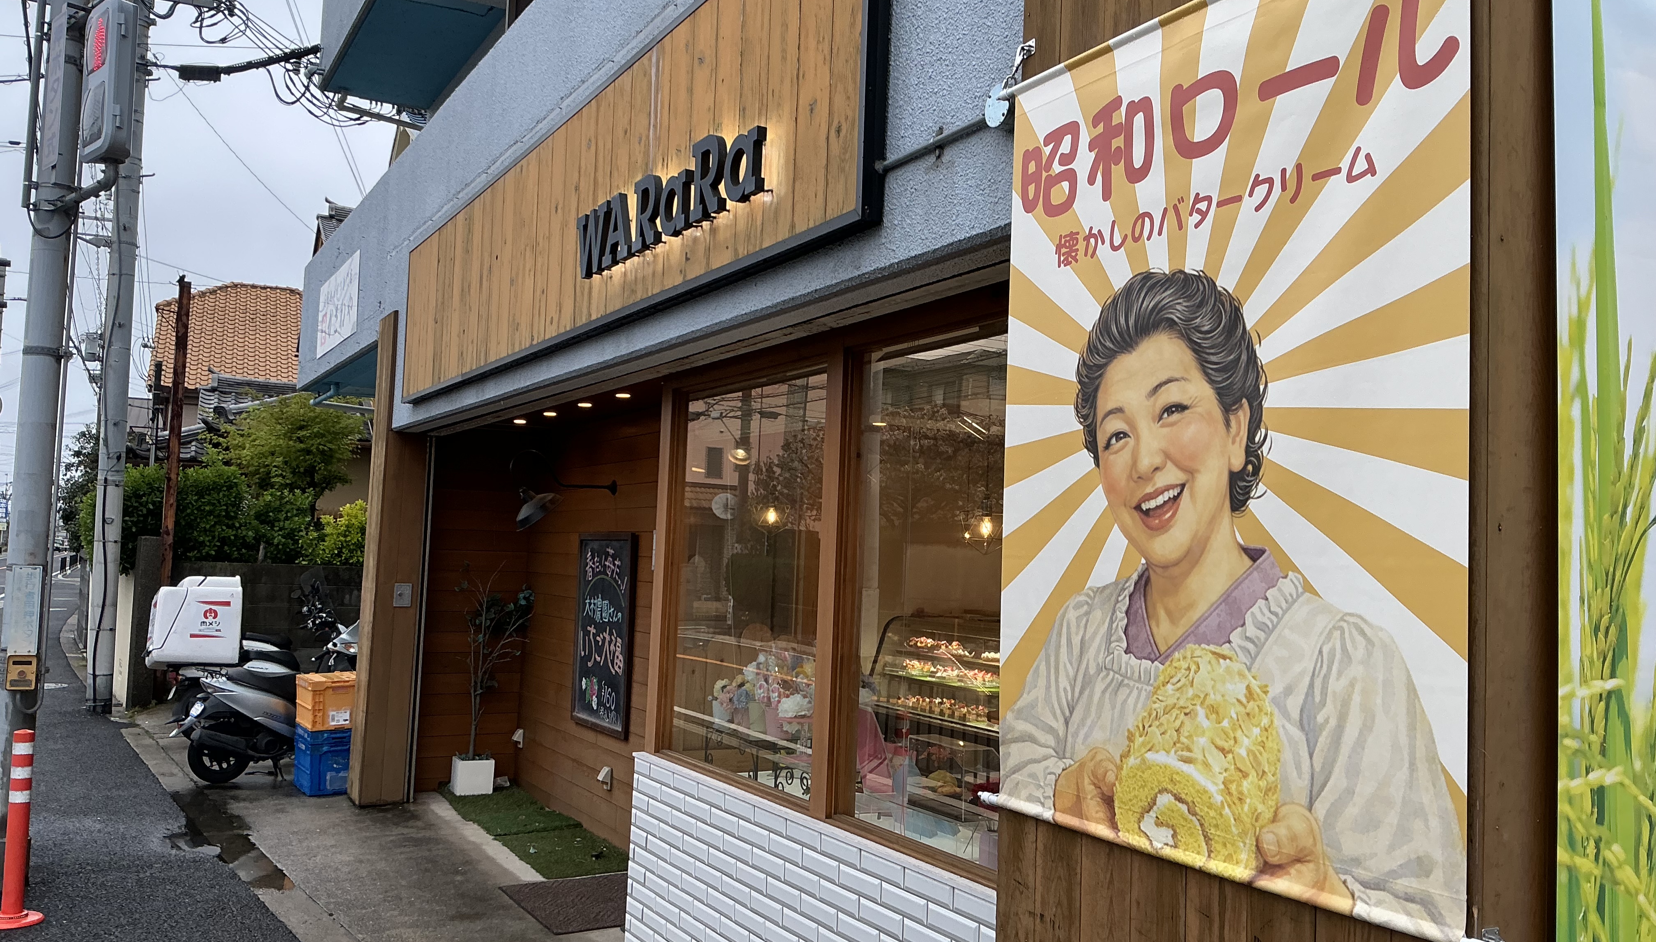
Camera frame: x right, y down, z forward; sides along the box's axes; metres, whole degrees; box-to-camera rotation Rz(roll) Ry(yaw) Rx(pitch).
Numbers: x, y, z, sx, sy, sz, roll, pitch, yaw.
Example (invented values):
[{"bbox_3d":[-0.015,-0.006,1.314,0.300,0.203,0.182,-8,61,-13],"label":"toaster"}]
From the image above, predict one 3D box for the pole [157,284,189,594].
[{"bbox_3d":[-6.230,0.178,12.738,0.110,4.010,0.110,4,-5,-29],"label":"pole"}]

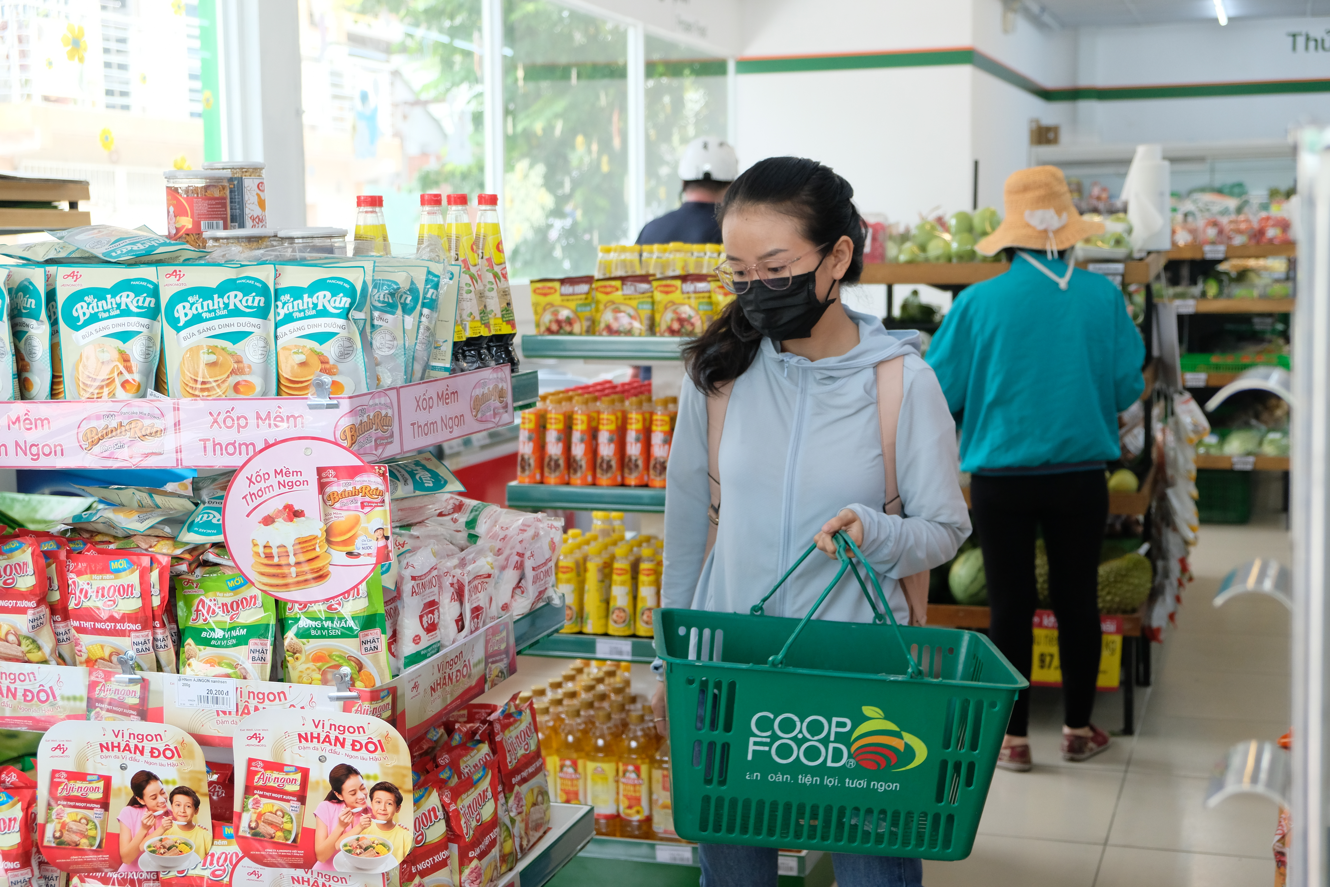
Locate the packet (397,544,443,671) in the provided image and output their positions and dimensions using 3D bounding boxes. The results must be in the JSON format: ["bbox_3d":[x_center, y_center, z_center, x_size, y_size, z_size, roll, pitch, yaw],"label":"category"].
[{"bbox_3d":[-0.318,0.217,2.362,0.040,0.168,0.110,2,8,24],"label":"packet"}]

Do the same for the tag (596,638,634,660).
[{"bbox_3d":[-0.108,0.445,3.919,0.081,0.042,0.004,2,7,19],"label":"tag"}]

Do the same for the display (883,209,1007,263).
[{"bbox_3d":[0.946,-0.701,6.086,0.404,0.176,0.380,1,7,18],"label":"display"}]

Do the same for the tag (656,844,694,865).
[{"bbox_3d":[0.020,0.875,3.854,0.081,0.042,0.004,2,7,19],"label":"tag"}]

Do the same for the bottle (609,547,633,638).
[{"bbox_3d":[-0.096,0.328,4.024,0.058,0.189,0.058,-1,7,0],"label":"bottle"}]

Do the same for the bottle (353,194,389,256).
[{"bbox_3d":[-0.417,-0.215,2.573,0.077,0.270,0.077,2,8,19],"label":"bottle"}]

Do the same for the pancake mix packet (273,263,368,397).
[{"bbox_3d":[-0.431,-0.118,2.202,0.160,0.197,0.035,2,8,19],"label":"pancake mix packet"}]

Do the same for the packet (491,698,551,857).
[{"bbox_3d":[-0.226,0.490,2.660,0.045,0.210,0.130,-7,4,19],"label":"packet"}]

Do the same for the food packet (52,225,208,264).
[{"bbox_3d":[-0.717,-0.268,2.412,0.160,0.036,0.195,-7,22,-44],"label":"food packet"}]

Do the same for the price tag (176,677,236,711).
[{"bbox_3d":[-0.573,0.312,2.260,0.086,0.042,0.002,2,8,19],"label":"price tag"}]

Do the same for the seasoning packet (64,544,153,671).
[{"bbox_3d":[-0.742,0.247,2.440,0.135,0.195,0.042,1,3,12],"label":"seasoning packet"}]

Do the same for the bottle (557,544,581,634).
[{"bbox_3d":[-0.218,0.328,4.066,0.058,0.189,0.058,-1,7,0],"label":"bottle"}]

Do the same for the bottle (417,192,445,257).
[{"bbox_3d":[-0.325,-0.215,2.567,0.080,0.275,0.080,1,7,18],"label":"bottle"}]

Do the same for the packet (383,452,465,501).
[{"bbox_3d":[-0.381,0.056,2.505,0.178,0.025,0.147,-6,24,-27],"label":"packet"}]

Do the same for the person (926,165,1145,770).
[{"bbox_3d":[1.053,0.061,5.180,0.615,1.683,0.420,1,7,16],"label":"person"}]

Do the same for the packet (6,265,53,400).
[{"bbox_3d":[-0.869,-0.142,2.411,0.150,0.185,0.040,4,9,36],"label":"packet"}]

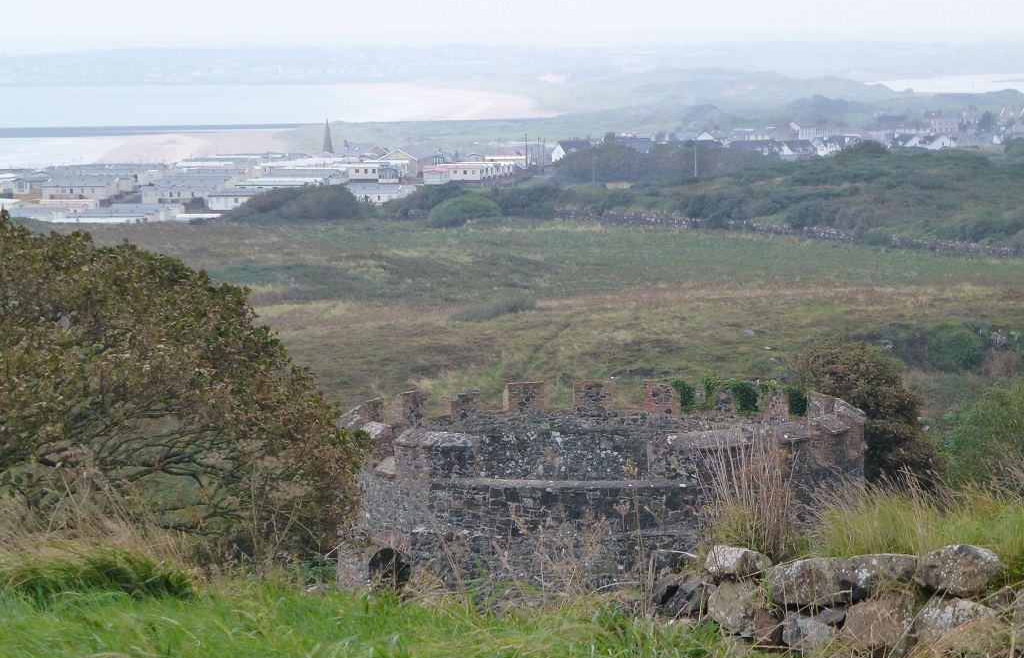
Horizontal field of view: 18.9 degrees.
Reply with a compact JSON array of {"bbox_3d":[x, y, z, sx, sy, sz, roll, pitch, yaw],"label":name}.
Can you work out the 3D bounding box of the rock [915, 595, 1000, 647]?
[{"bbox_3d":[1.984,1.302,13.700,0.383,0.236,0.287,0,5,0],"label":"rock"}]

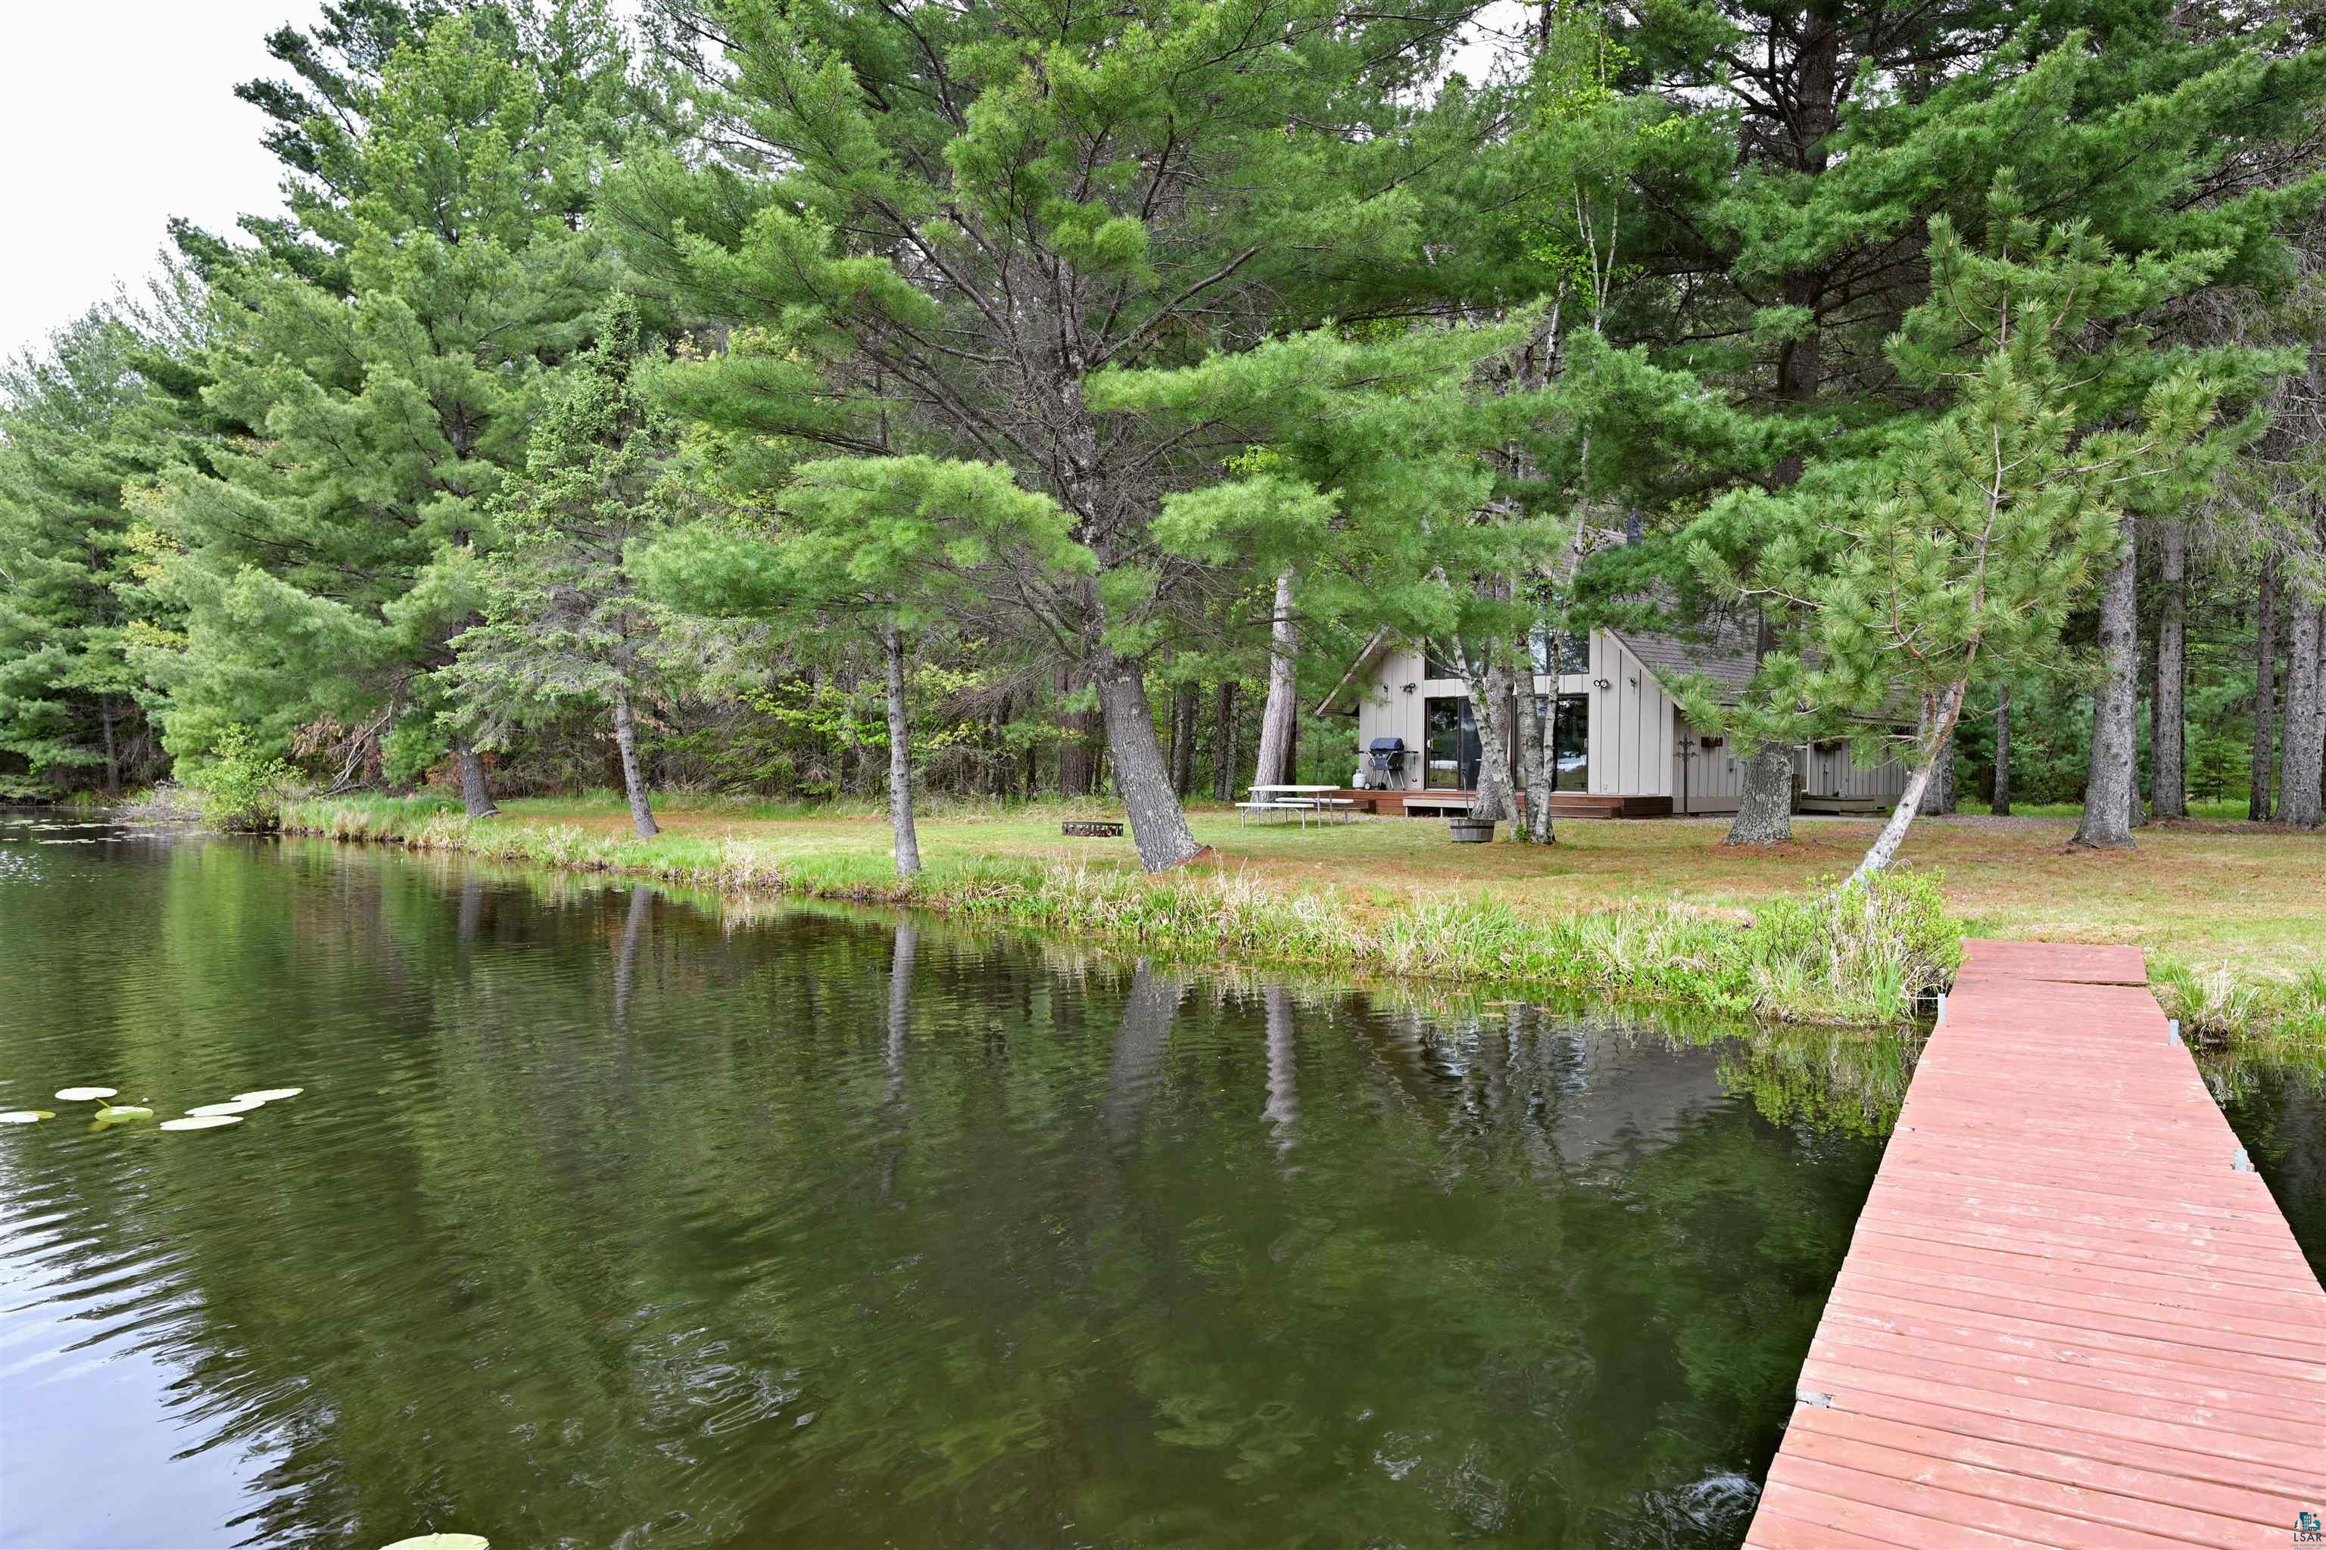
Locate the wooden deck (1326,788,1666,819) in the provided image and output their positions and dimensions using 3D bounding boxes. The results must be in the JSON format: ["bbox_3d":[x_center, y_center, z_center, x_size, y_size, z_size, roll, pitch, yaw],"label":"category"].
[{"bbox_3d":[6.446,0.600,31.623,7.250,0.450,2.200,1,0,42],"label":"wooden deck"}]

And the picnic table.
[{"bbox_3d":[2.559,0.619,30.000,1.800,0.750,1.440,1,0,42],"label":"picnic table"}]

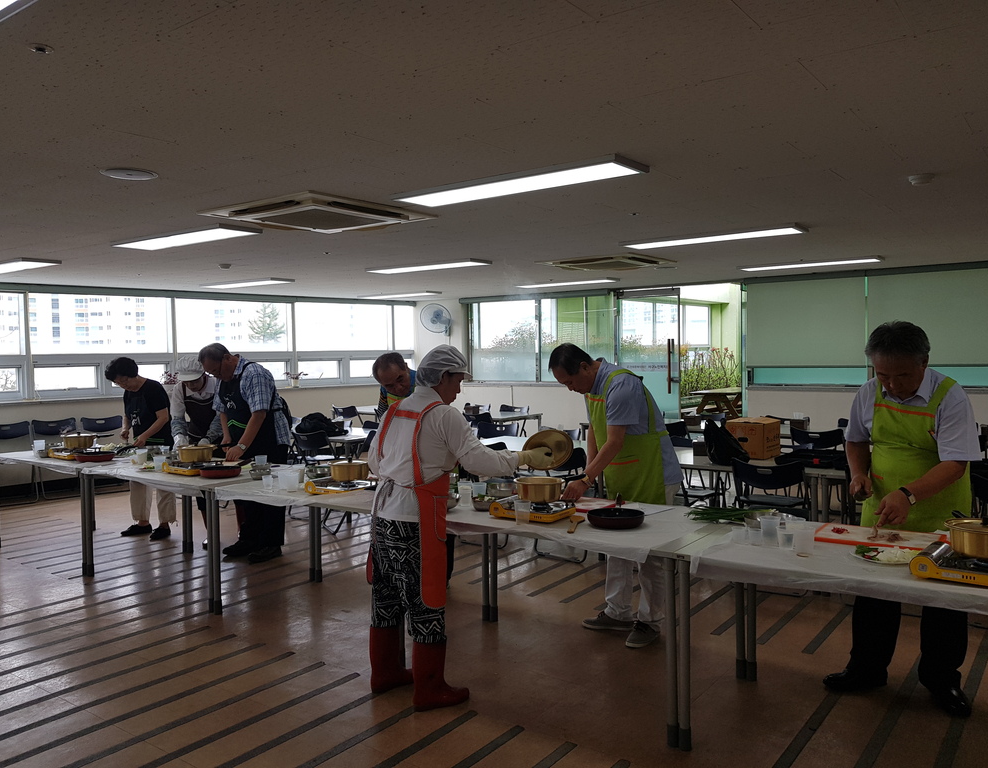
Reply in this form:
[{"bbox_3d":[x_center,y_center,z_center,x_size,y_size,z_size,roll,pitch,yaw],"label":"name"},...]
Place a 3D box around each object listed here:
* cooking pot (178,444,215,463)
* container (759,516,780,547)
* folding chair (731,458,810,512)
[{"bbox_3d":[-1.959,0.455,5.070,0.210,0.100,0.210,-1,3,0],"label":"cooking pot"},{"bbox_3d":[1.115,0.591,3.090,0.082,0.113,0.082,1,2,35],"label":"container"},{"bbox_3d":[1.918,0.881,5.311,0.470,0.780,0.490,1,3,27],"label":"folding chair"}]

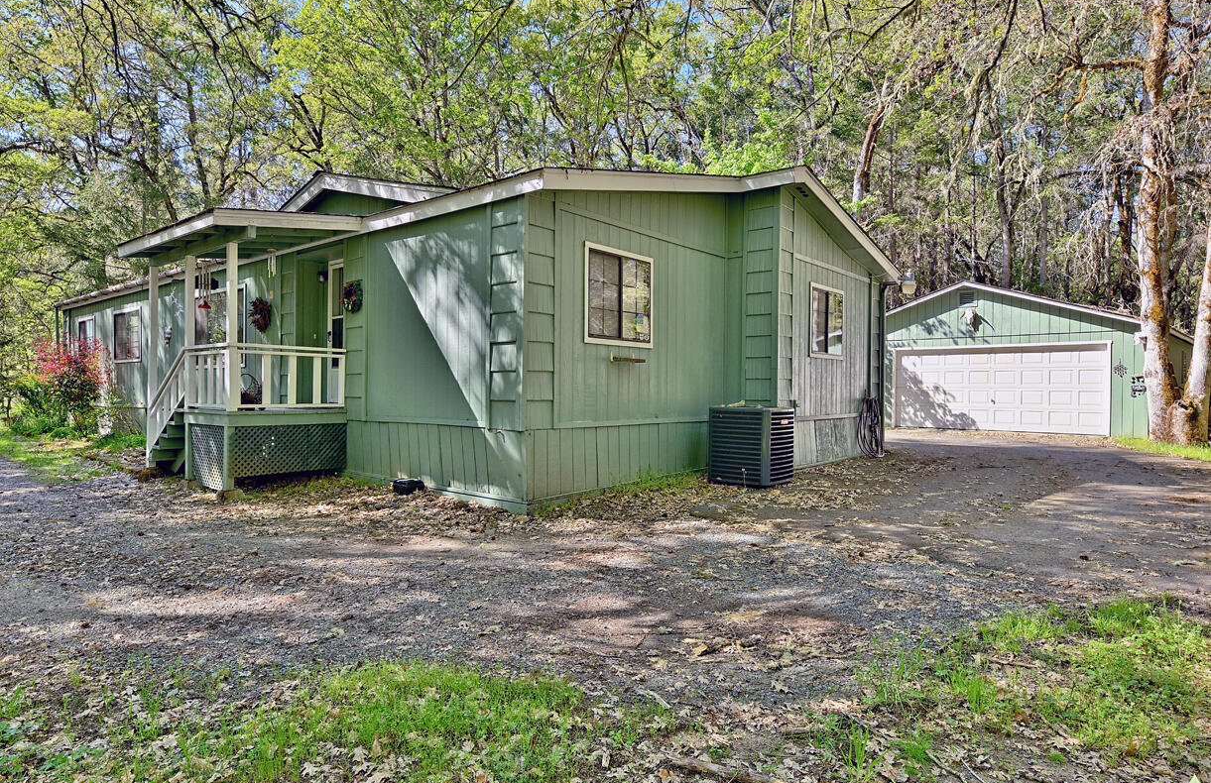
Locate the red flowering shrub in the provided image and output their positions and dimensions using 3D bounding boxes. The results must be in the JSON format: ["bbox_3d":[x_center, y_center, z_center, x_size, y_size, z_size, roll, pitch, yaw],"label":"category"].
[{"bbox_3d":[-10.826,-0.120,14.200,1.420,1.920,1.400,0,0,-37],"label":"red flowering shrub"}]

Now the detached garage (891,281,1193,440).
[{"bbox_3d":[12.172,-0.861,21.120,8.200,3.760,8.700,1,0,45],"label":"detached garage"}]

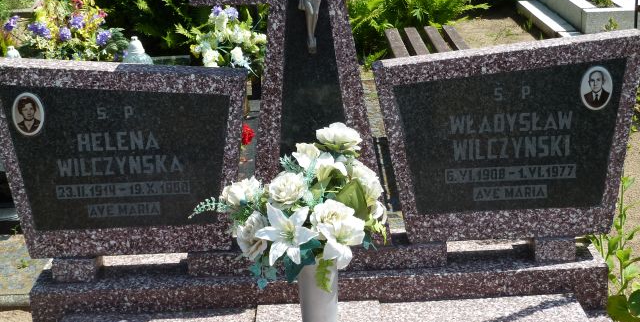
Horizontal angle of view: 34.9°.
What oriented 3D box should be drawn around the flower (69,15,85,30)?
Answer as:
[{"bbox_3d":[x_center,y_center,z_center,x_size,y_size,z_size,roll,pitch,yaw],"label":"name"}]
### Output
[{"bbox_3d":[-1.135,-0.647,4.750,0.072,0.065,0.066,-7,19,-13],"label":"flower"}]

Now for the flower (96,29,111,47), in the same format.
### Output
[{"bbox_3d":[-0.994,-0.565,4.680,0.068,0.075,0.066,-6,19,-11],"label":"flower"}]

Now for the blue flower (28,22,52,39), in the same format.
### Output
[{"bbox_3d":[-1.299,-0.601,4.700,0.105,0.078,0.075,-7,19,-14],"label":"blue flower"}]

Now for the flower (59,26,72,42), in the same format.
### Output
[{"bbox_3d":[-1.176,-0.588,4.700,0.058,0.066,0.060,-7,19,-13],"label":"flower"}]

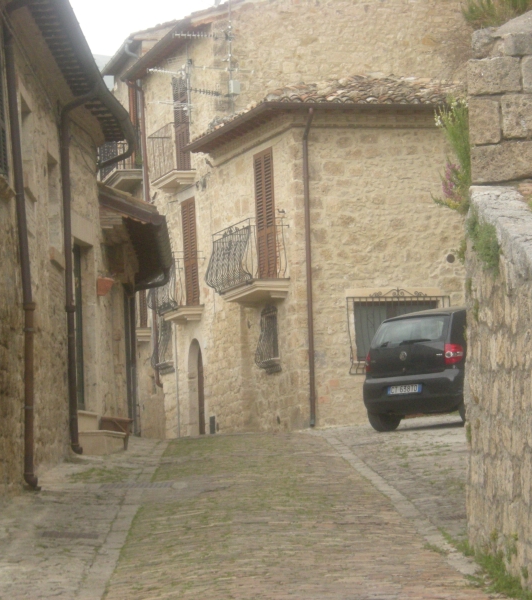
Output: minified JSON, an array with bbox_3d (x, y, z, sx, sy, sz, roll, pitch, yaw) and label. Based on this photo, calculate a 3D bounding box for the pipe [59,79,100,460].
[{"bbox_3d":[-2.200,-0.369,28.721,0.470,4.458,0.120,-4,-6,5],"label":"pipe"}]

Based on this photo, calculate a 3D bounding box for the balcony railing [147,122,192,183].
[{"bbox_3d":[-1.886,-2.922,47.020,0.470,0.923,1.480,-1,-7,-19],"label":"balcony railing"}]

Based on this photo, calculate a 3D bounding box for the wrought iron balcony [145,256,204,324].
[{"bbox_3d":[-1.807,-0.172,46.532,0.740,1.358,1.330,-1,-7,-19],"label":"wrought iron balcony"}]

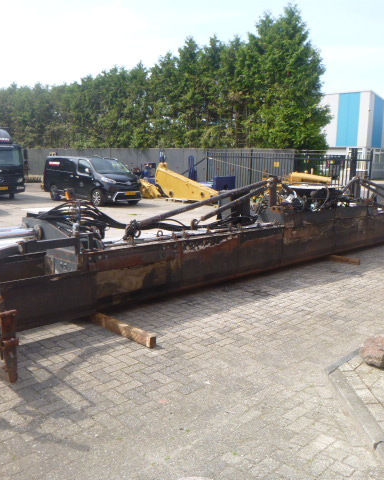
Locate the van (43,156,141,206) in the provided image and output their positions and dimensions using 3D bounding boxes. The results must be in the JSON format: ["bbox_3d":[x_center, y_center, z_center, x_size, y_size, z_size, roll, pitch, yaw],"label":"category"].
[{"bbox_3d":[-4.150,-2.530,19.500,4.850,1.900,1.920,9,12,42],"label":"van"}]

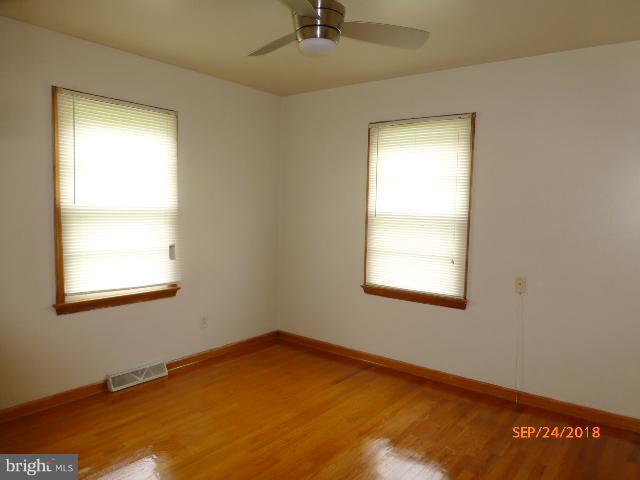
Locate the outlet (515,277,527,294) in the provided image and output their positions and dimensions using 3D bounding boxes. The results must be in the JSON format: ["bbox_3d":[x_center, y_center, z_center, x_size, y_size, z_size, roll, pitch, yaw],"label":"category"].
[{"bbox_3d":[1.392,0.316,3.079,0.073,0.116,0.014,5,6,38],"label":"outlet"}]

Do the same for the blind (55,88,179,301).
[{"bbox_3d":[-1.396,-0.253,3.156,0.090,1.440,0.925,5,6,38],"label":"blind"}]

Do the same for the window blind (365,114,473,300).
[{"bbox_3d":[0.756,-0.262,3.548,0.865,1.370,0.050,5,6,38],"label":"window blind"}]

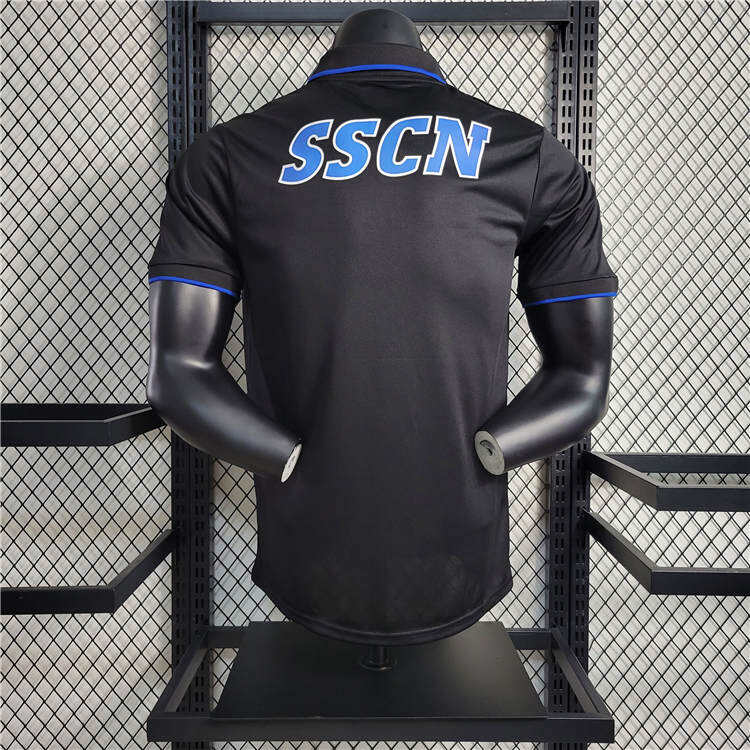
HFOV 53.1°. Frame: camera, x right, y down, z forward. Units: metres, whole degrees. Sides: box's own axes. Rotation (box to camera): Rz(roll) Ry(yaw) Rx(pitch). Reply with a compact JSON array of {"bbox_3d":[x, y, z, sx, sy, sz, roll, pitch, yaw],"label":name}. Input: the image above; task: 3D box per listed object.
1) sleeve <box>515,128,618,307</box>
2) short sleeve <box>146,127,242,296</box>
[{"bbox_3d":[0.251,-0.207,0.990,0.135,0.230,0.150,0,3,0],"label":"sleeve"},{"bbox_3d":[-0.238,-0.216,1.000,0.125,0.225,0.150,0,3,0],"label":"short sleeve"}]

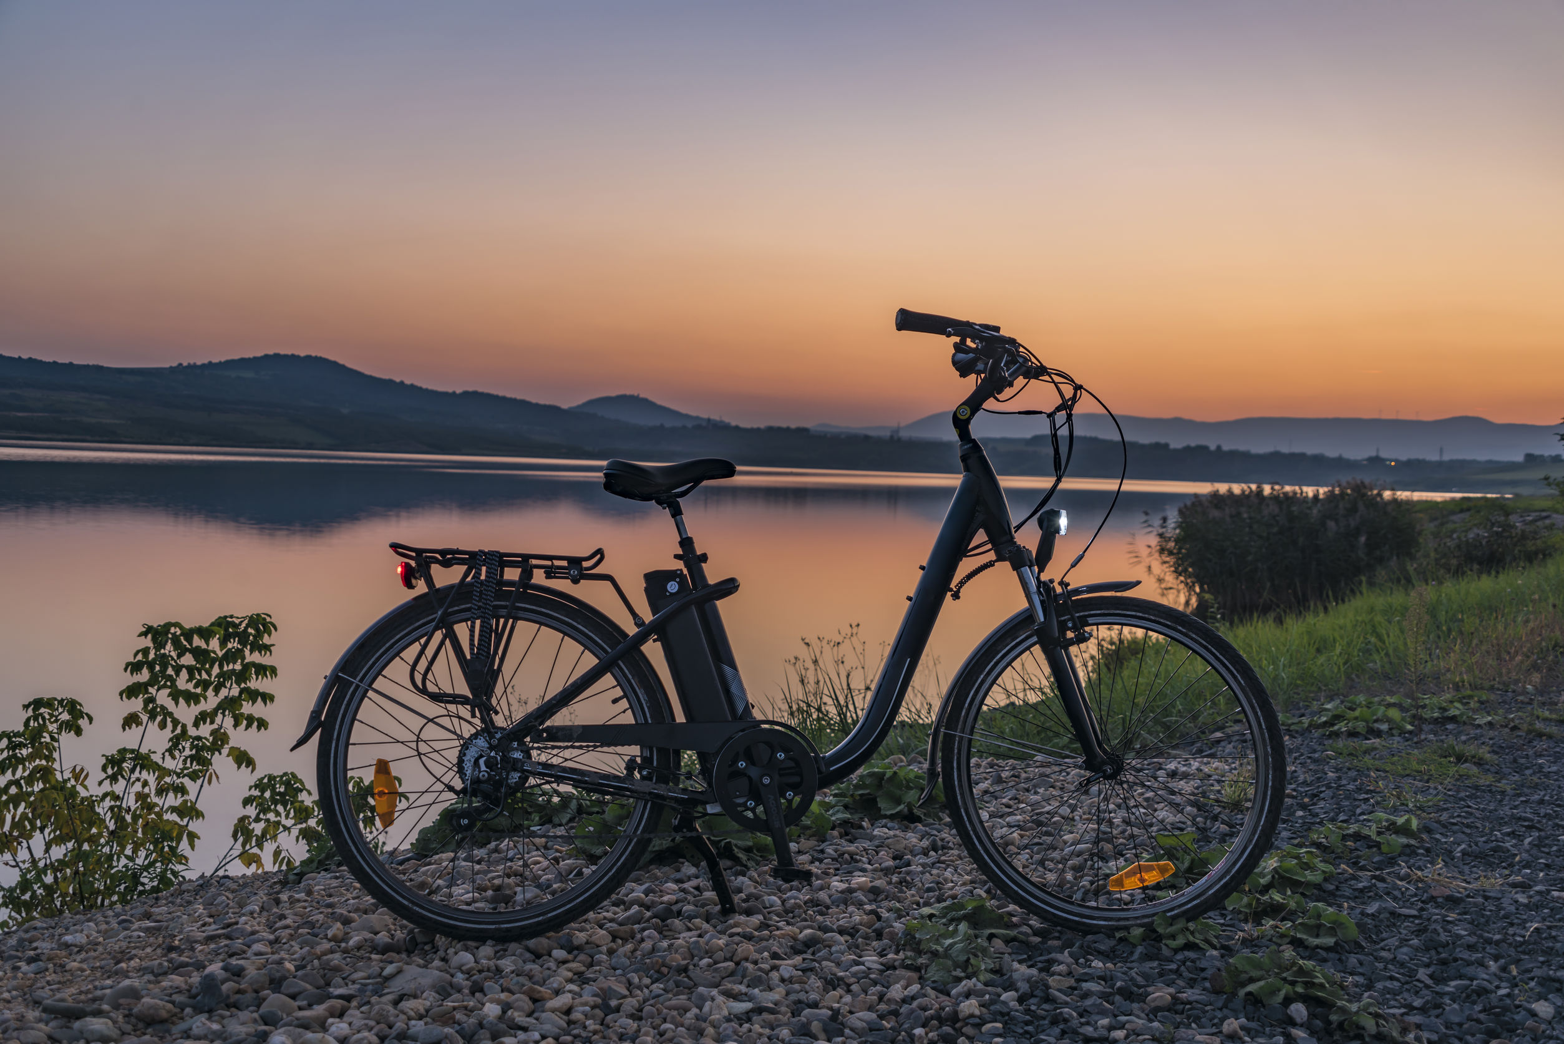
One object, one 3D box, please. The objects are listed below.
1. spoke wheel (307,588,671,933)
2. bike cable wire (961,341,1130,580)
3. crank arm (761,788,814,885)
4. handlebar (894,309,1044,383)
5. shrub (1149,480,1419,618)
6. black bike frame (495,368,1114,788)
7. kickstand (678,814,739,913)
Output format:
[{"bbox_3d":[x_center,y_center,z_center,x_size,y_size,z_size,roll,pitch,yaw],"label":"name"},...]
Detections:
[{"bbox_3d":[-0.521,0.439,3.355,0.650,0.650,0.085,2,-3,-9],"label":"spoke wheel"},{"bbox_3d":[0.507,-0.120,3.549,0.320,0.455,0.200,1,-3,0],"label":"bike cable wire"},{"bbox_3d":[0.007,0.569,3.328,0.090,0.175,0.100,2,-3,-9],"label":"crank arm"},{"bbox_3d":[0.365,-0.338,3.554,0.230,0.140,0.600,2,4,9],"label":"handlebar"},{"bbox_3d":[5.029,0.276,18.300,2.600,1.400,2.100,3,2,15],"label":"shrub"},{"bbox_3d":[0.064,0.103,3.469,1.180,0.810,0.160,2,-3,-9],"label":"black bike frame"},{"bbox_3d":[-0.143,0.659,3.521,0.115,0.220,0.150,2,2,-9],"label":"kickstand"}]

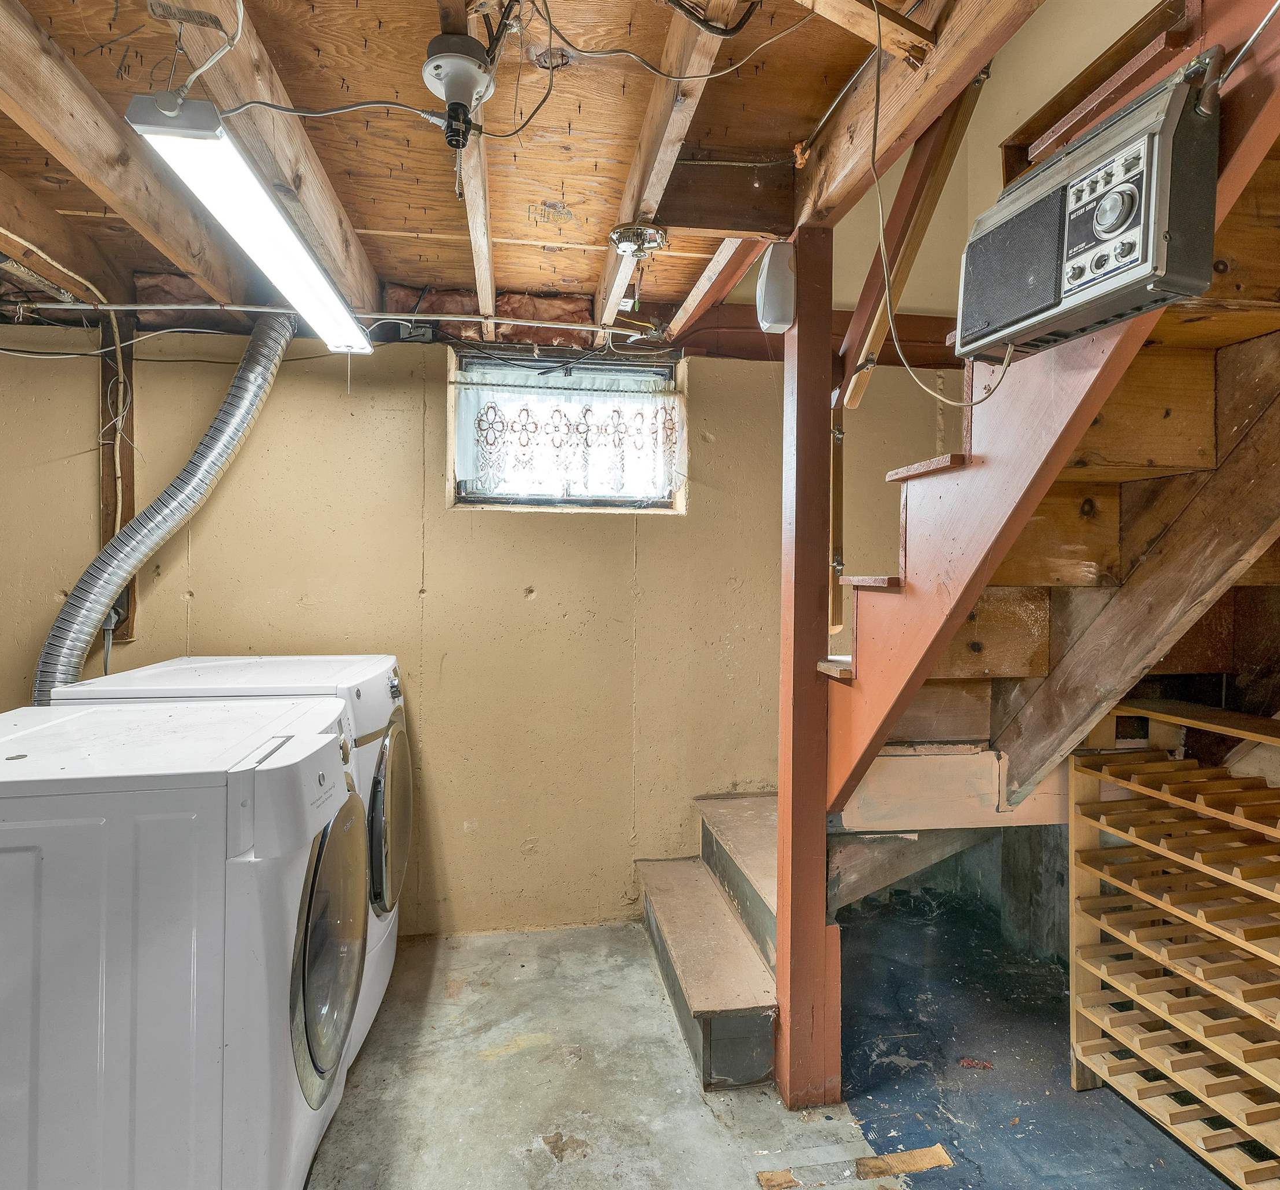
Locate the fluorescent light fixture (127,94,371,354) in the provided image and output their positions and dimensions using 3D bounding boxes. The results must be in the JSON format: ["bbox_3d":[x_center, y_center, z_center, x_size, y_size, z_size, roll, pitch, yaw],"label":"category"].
[{"bbox_3d":[-0.925,-0.872,1.839,0.158,0.066,1.195,0,1,-9],"label":"fluorescent light fixture"}]

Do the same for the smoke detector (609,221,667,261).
[{"bbox_3d":[-0.005,-0.895,1.786,0.147,0.046,0.147,0,1,-10],"label":"smoke detector"}]

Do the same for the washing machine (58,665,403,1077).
[{"bbox_3d":[-1.108,0.738,2.091,0.757,1.037,0.680,0,1,-10],"label":"washing machine"}]

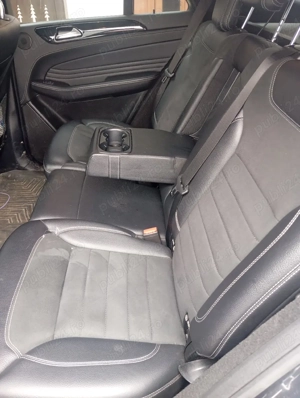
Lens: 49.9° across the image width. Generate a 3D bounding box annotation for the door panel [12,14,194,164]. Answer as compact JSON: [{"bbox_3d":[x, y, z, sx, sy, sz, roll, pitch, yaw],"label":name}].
[{"bbox_3d":[-0.231,-0.495,1.595,0.840,0.700,0.130,-1,33,-2],"label":"door panel"}]

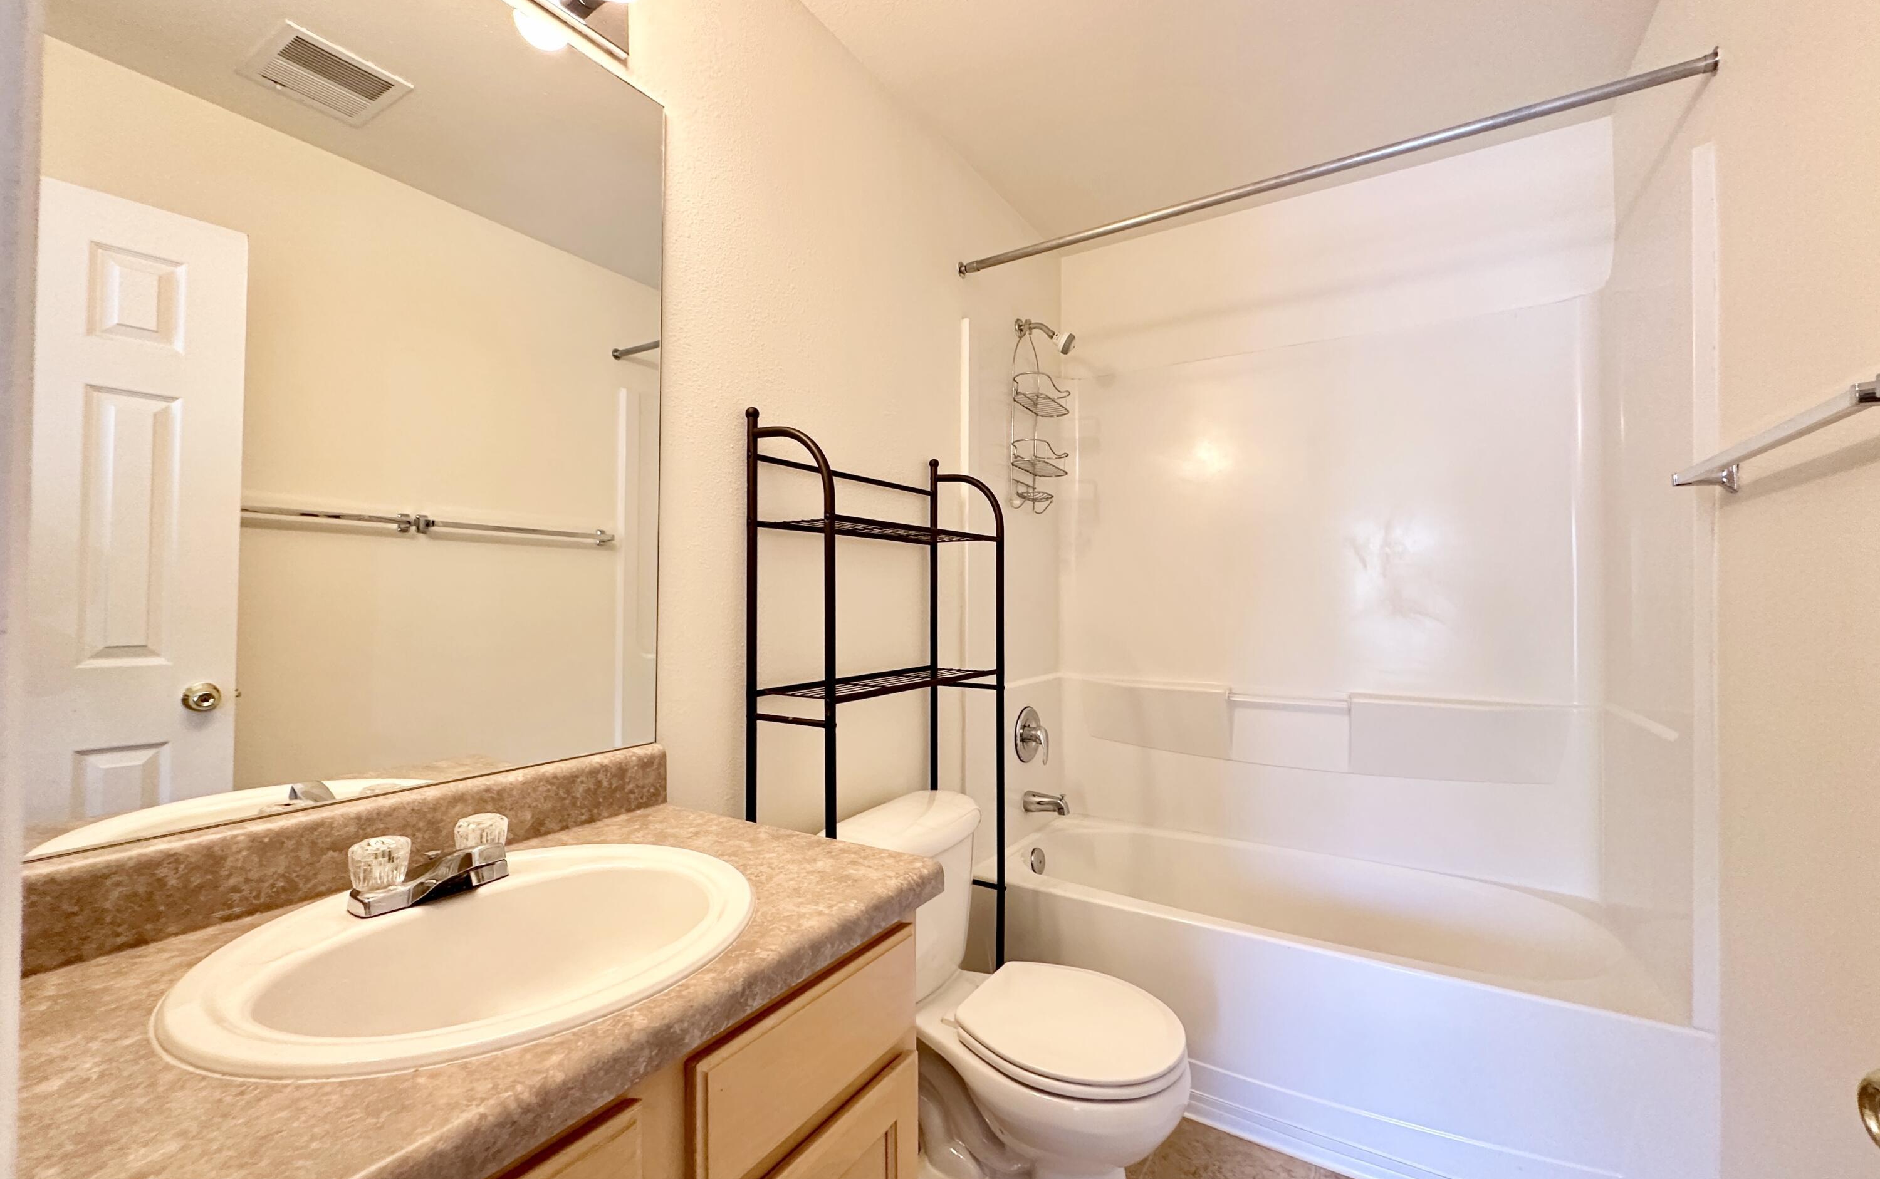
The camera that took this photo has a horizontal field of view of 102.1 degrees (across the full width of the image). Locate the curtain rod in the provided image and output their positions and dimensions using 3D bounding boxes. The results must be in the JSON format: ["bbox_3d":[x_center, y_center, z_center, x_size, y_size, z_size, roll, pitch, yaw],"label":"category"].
[{"bbox_3d":[0.693,-0.900,1.702,1.510,0.045,0.045,0,-1,32],"label":"curtain rod"}]

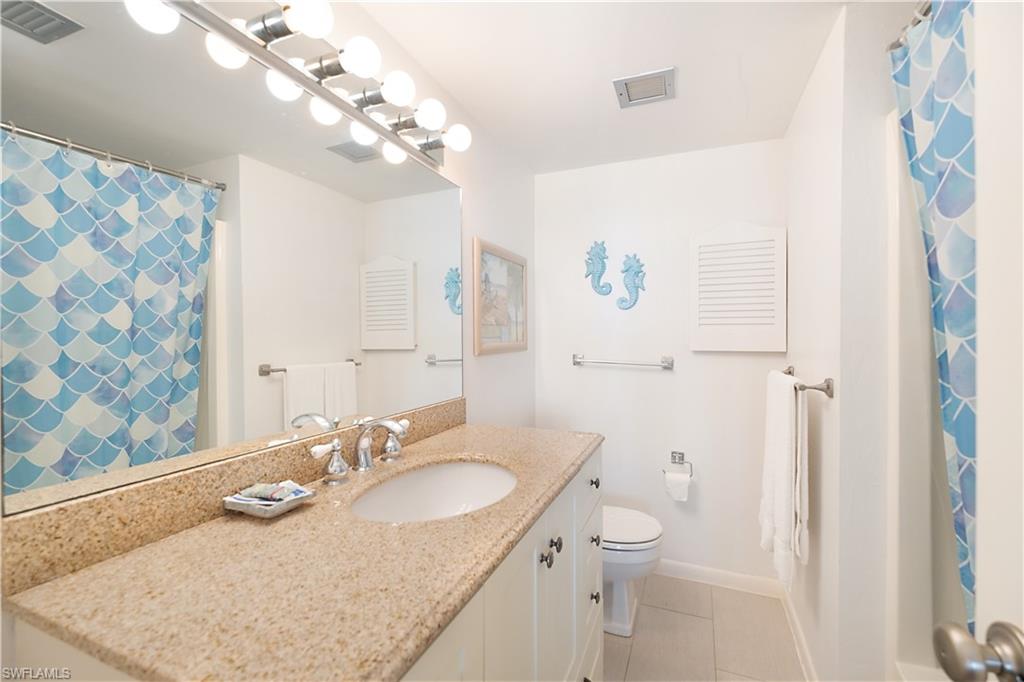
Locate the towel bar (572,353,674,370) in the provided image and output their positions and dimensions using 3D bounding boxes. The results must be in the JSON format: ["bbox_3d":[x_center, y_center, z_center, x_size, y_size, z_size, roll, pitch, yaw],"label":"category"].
[{"bbox_3d":[0.574,0.114,2.252,0.520,0.062,0.075,0,0,23],"label":"towel bar"}]

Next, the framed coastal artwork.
[{"bbox_3d":[-0.034,-0.186,2.042,0.024,0.487,0.575,0,0,23],"label":"framed coastal artwork"}]

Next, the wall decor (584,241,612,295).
[{"bbox_3d":[0.472,-0.396,2.320,0.150,0.302,0.026,0,0,23],"label":"wall decor"}]

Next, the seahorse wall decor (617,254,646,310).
[{"bbox_3d":[0.631,-0.311,2.252,0.153,0.303,0.026,0,0,23],"label":"seahorse wall decor"}]

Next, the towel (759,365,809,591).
[{"bbox_3d":[1.017,0.489,1.623,0.084,0.720,0.535,0,0,23],"label":"towel"}]

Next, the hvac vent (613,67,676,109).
[{"bbox_3d":[0.500,-0.946,1.600,0.208,0.018,0.205,0,0,23],"label":"hvac vent"}]

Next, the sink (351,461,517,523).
[{"bbox_3d":[-0.163,0.424,0.981,0.355,0.165,0.450,0,0,23],"label":"sink"}]

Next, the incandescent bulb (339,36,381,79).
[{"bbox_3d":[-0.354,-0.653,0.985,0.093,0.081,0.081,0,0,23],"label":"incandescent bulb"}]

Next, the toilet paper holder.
[{"bbox_3d":[0.834,0.612,2.138,0.138,0.122,0.085,0,0,23],"label":"toilet paper holder"}]

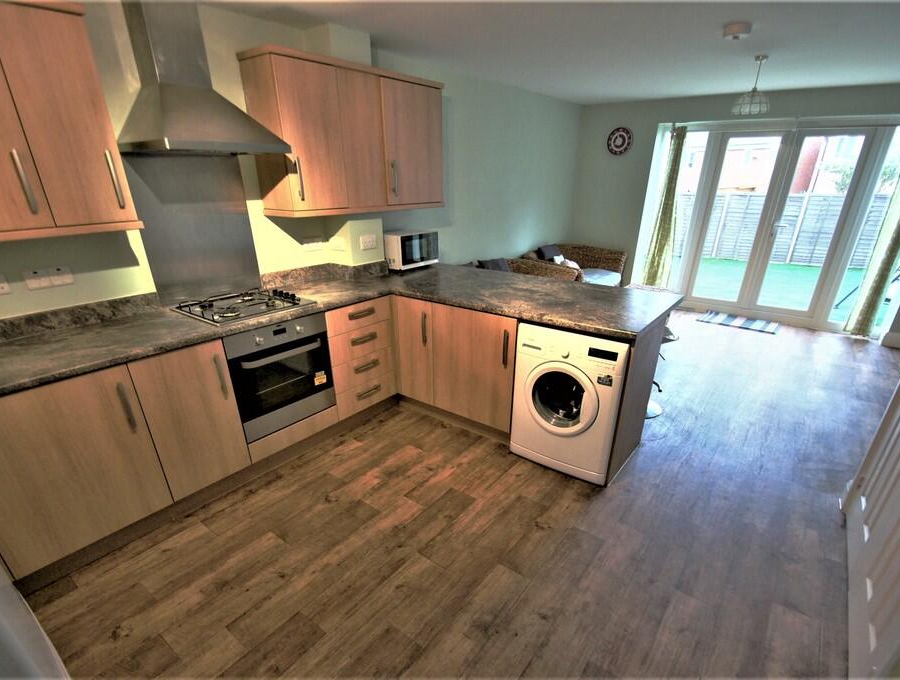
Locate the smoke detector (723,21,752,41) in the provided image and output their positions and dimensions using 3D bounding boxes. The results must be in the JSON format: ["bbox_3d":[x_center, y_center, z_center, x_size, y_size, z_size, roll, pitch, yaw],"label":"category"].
[{"bbox_3d":[1.592,-1.714,2.362,0.130,0.054,0.130,18,28,37],"label":"smoke detector"}]

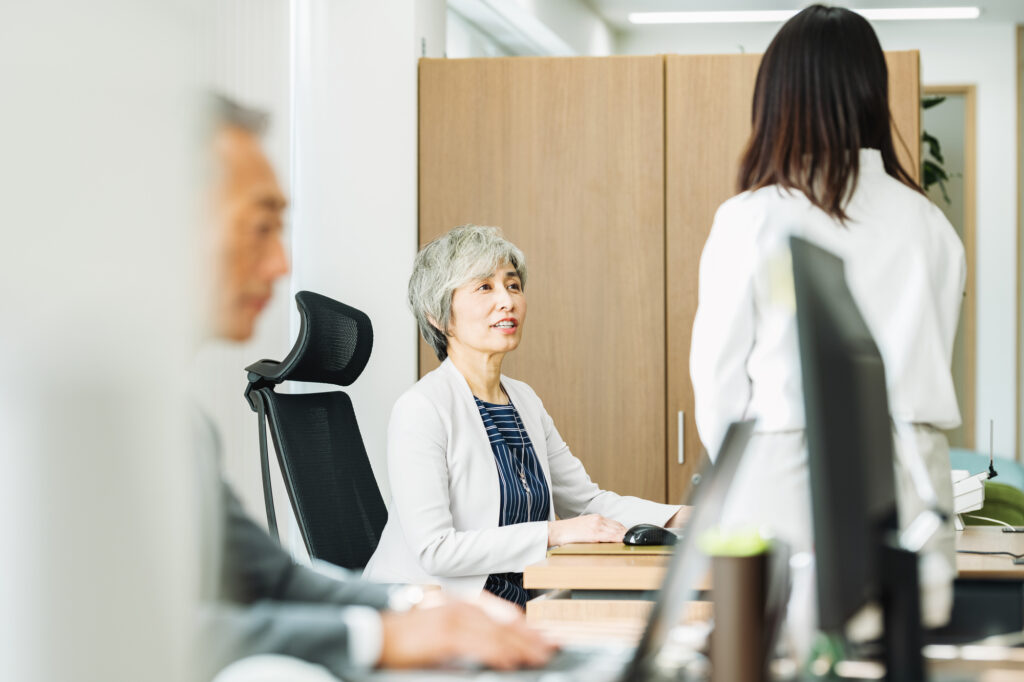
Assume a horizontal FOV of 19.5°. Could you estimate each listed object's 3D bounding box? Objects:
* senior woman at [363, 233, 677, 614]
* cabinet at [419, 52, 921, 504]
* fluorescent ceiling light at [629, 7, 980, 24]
[{"bbox_3d":[0.032,0.443,5.249,0.680,1.270,0.500,0,0,38],"label":"senior woman"},{"bbox_3d":[0.336,0.255,6.138,0.999,1.647,0.420,0,0,7],"label":"cabinet"},{"bbox_3d":[1.067,-1.192,10.921,1.256,0.050,0.120,0,0,7],"label":"fluorescent ceiling light"}]

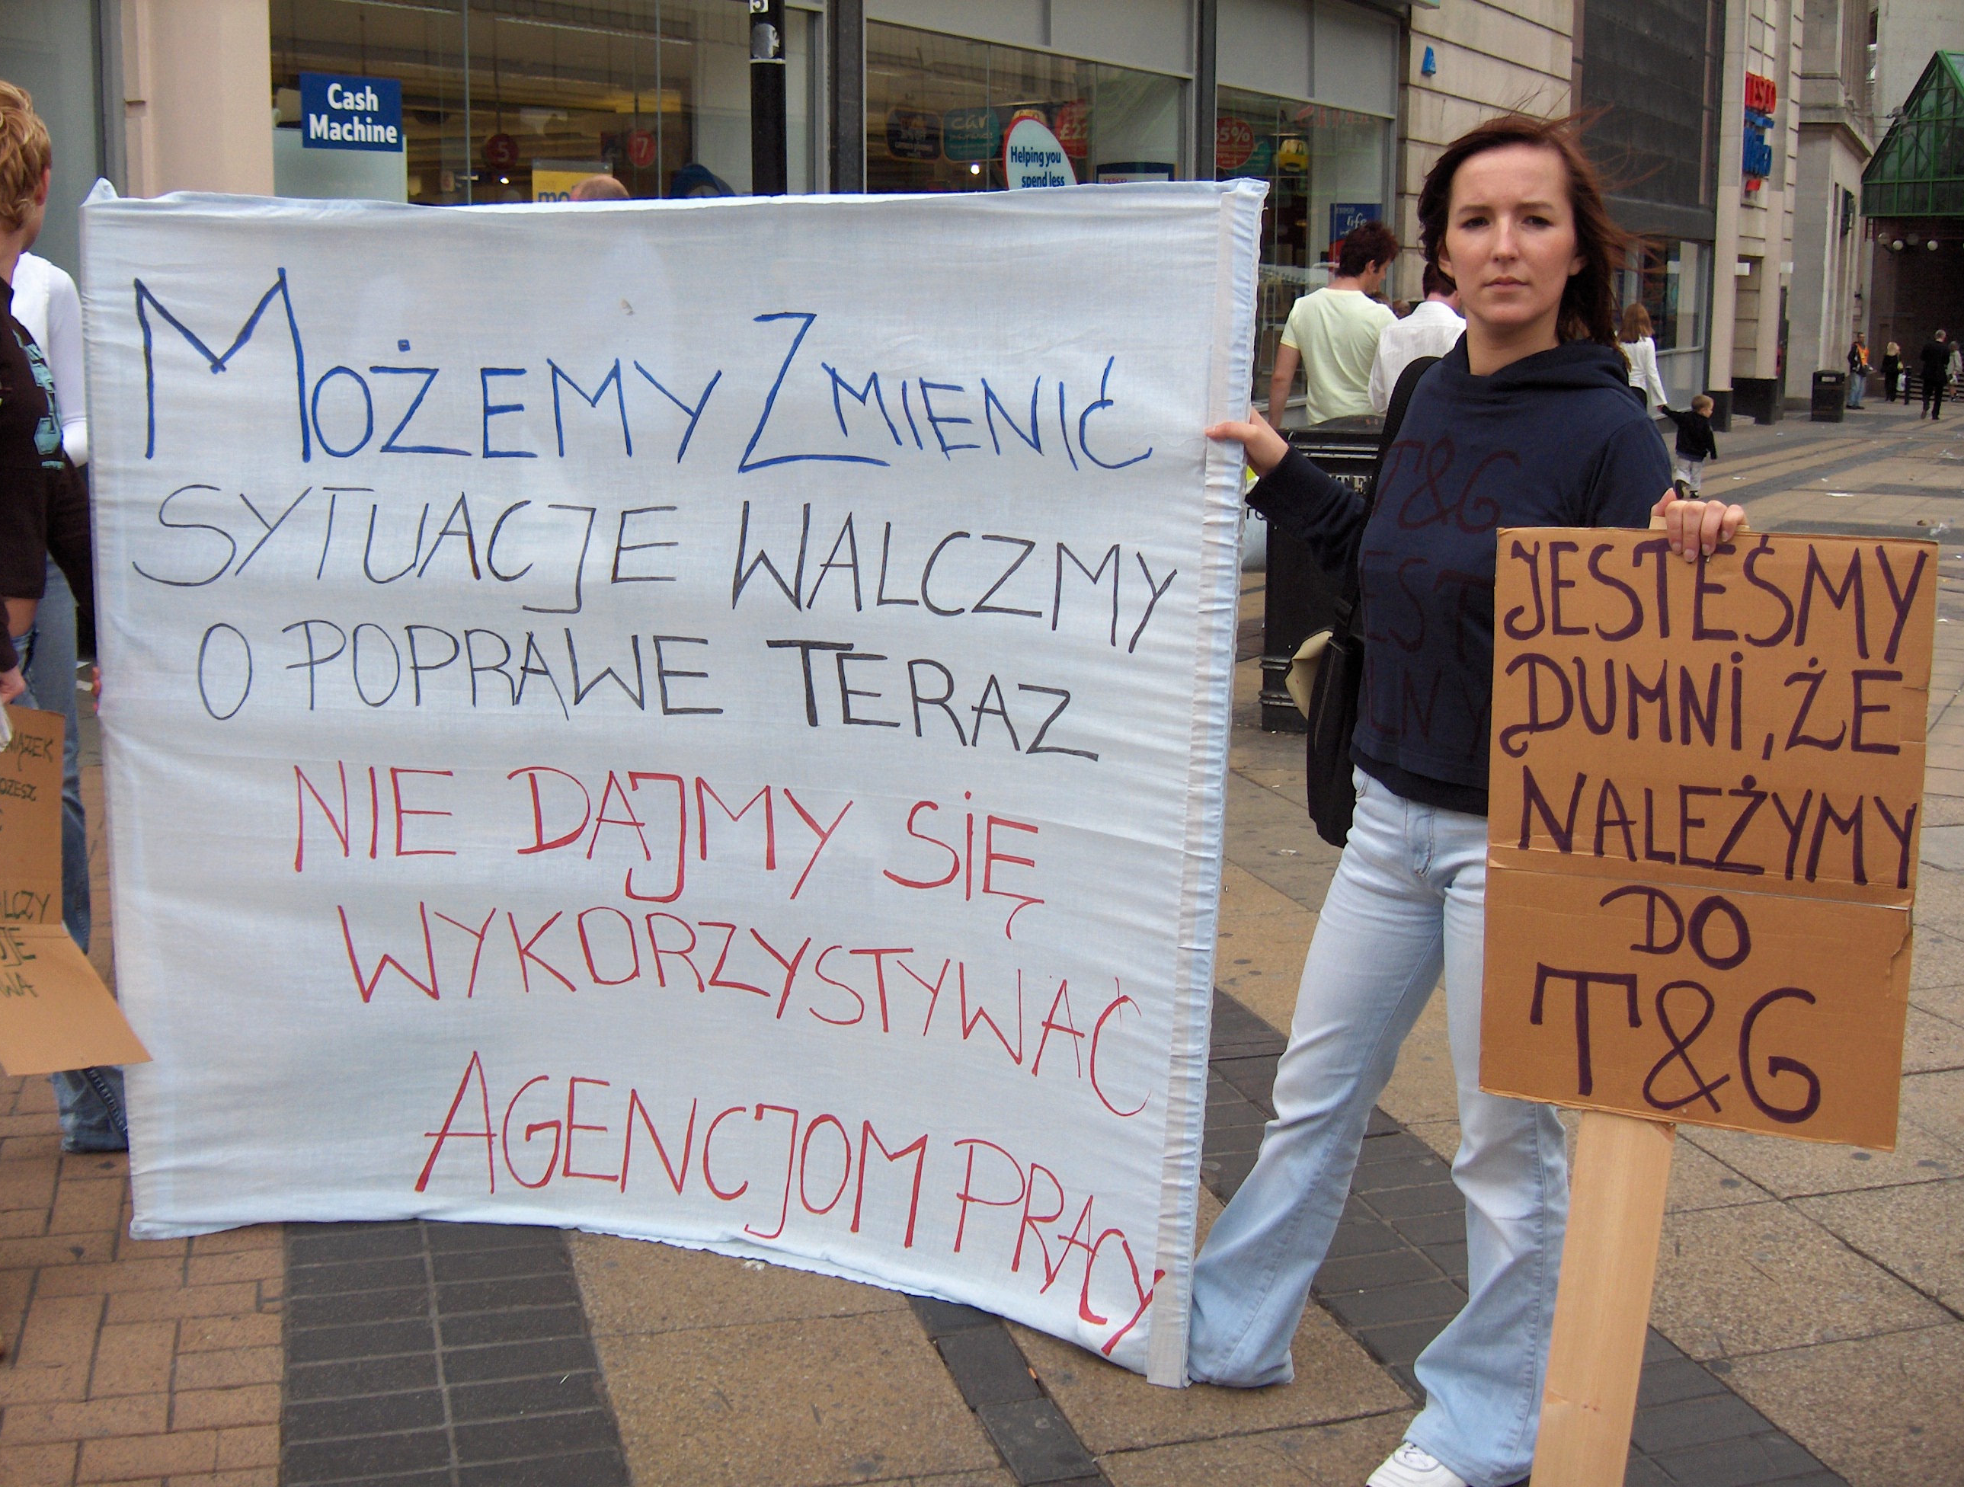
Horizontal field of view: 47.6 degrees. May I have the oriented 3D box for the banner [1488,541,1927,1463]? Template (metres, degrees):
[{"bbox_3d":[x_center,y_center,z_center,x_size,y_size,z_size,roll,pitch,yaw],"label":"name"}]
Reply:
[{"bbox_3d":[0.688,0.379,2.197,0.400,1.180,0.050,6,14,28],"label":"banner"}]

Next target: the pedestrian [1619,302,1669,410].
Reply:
[{"bbox_3d":[5.555,-2.896,18.900,0.500,1.650,0.360,6,13,27],"label":"pedestrian"}]

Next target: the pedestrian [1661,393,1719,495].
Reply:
[{"bbox_3d":[6.070,-2.563,19.100,0.420,0.880,0.300,9,14,36],"label":"pedestrian"}]

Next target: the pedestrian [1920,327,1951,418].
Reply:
[{"bbox_3d":[18.795,-7.282,44.000,0.560,1.770,0.420,5,12,20],"label":"pedestrian"}]

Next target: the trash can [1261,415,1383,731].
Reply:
[{"bbox_3d":[1.277,-0.574,7.450,0.530,1.040,0.530,5,13,24],"label":"trash can"}]

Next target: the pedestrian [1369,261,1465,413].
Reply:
[{"bbox_3d":[1.733,-1.048,8.500,0.500,1.740,0.360,5,13,24],"label":"pedestrian"}]

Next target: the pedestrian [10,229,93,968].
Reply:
[{"bbox_3d":[-1.538,-0.112,3.420,0.470,1.690,0.320,7,13,30],"label":"pedestrian"}]

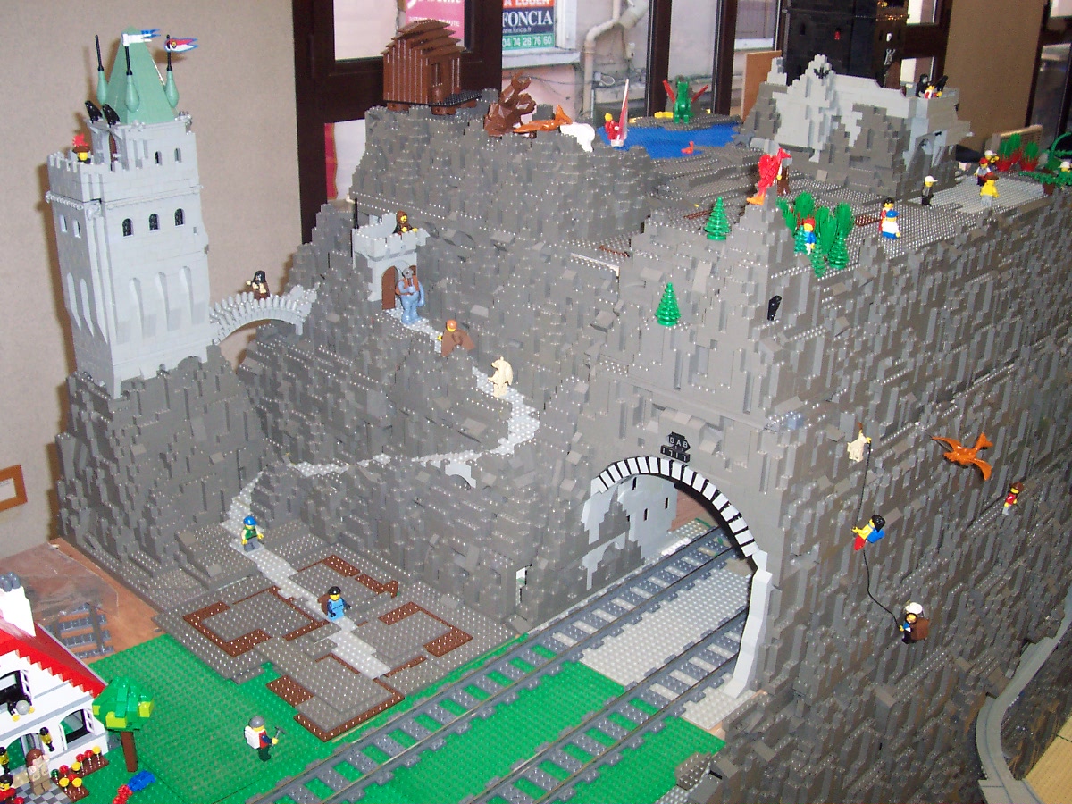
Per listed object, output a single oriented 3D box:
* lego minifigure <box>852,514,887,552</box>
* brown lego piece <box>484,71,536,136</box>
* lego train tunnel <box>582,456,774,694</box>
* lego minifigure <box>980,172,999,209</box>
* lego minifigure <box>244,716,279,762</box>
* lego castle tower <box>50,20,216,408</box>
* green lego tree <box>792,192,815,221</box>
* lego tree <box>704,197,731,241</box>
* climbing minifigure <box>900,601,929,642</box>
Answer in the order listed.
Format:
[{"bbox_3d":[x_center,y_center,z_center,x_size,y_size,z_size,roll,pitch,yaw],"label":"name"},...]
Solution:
[{"bbox_3d":[0.325,0.128,1.120,0.024,0.044,0.028,-21,55,-42],"label":"lego minifigure"},{"bbox_3d":[-0.031,-0.360,1.385,0.060,0.070,0.050,2,24,0],"label":"brown lego piece"},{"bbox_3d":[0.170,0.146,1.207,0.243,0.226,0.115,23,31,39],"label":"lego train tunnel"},{"bbox_3d":[0.594,-0.277,1.500,0.025,0.044,0.014,23,31,39],"label":"lego minifigure"},{"bbox_3d":[-0.248,0.305,1.047,0.027,0.045,0.027,23,31,39],"label":"lego minifigure"},{"bbox_3d":[-0.443,-0.207,1.244,0.087,0.388,0.142,21,30,39],"label":"lego castle tower"},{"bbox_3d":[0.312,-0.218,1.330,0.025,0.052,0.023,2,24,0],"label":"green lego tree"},{"bbox_3d":[0.174,-0.177,1.096,0.026,0.042,0.026,1,23,0],"label":"lego tree"},{"bbox_3d":[0.392,0.228,1.190,0.030,0.041,0.025,6,23,11],"label":"climbing minifigure"}]

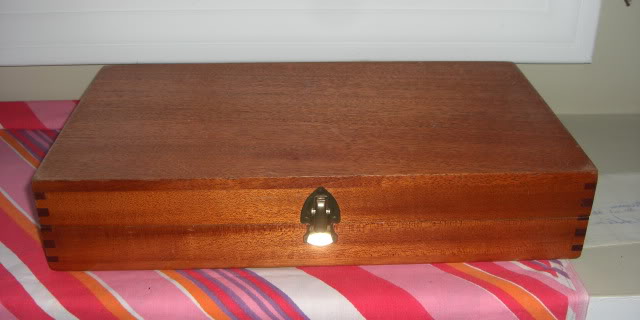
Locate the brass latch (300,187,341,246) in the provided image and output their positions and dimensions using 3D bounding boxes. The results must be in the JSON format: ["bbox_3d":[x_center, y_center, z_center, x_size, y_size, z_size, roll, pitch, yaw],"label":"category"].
[{"bbox_3d":[0.001,0.041,0.493,0.029,0.048,0.010,-1,29,-2],"label":"brass latch"}]

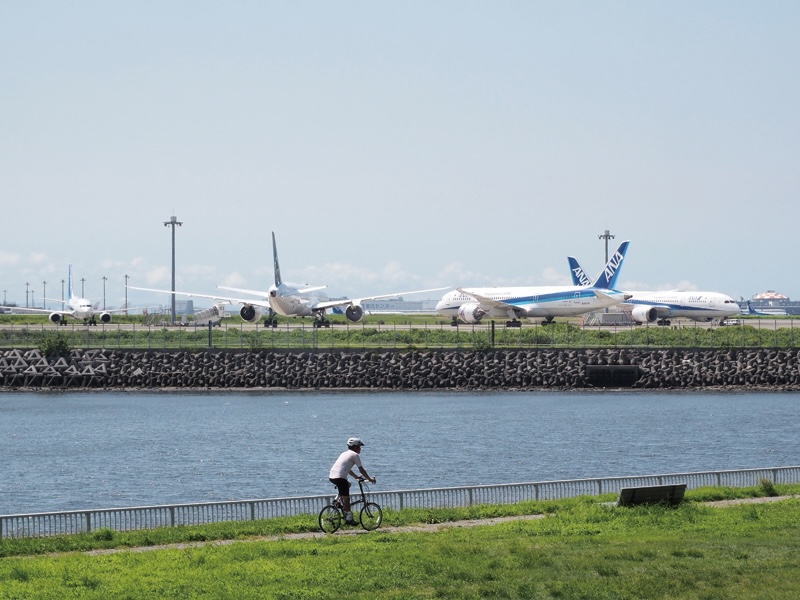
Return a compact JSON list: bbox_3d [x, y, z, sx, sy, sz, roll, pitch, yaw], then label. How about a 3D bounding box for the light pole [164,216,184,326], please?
[{"bbox_3d":[-44.756,-5.790,548.000,3.500,21.800,3.700,0,0,0],"label":"light pole"}]

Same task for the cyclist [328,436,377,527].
[{"bbox_3d":[-0.861,3.336,50.800,0.820,1.620,0.500,0,0,-42],"label":"cyclist"}]

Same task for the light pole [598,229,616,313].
[{"bbox_3d":[47.287,-5.014,632.000,3.700,22.000,3.900,0,0,0],"label":"light pole"}]

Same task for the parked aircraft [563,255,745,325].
[{"bbox_3d":[60.700,-2.256,671.500,60.100,17.000,57.500,0,0,-42],"label":"parked aircraft"}]

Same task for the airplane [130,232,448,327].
[{"bbox_3d":[-19.300,-3.216,513.800,60.100,17.000,61.500,0,0,6],"label":"airplane"}]

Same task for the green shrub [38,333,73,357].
[{"bbox_3d":[-43.814,5.712,352.000,3.800,3.000,4.500,0,0,0],"label":"green shrub"}]

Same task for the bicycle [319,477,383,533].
[{"bbox_3d":[-0.898,3.757,50.800,1.520,1.030,0.570,0,0,-42],"label":"bicycle"}]

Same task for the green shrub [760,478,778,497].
[{"bbox_3d":[7.901,4.009,59.300,0.400,0.420,0.380,0,0,-42],"label":"green shrub"}]

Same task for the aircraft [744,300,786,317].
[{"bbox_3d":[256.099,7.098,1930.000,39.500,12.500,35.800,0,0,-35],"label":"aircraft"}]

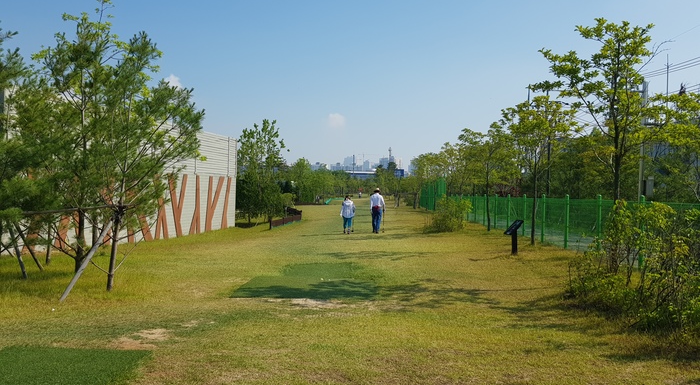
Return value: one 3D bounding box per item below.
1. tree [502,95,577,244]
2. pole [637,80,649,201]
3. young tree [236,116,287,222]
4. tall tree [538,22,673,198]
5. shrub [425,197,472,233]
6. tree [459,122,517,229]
[{"bbox_3d":[5.622,-0.668,15.600,2.200,4.480,2.200,1,0,0],"label":"tree"},{"bbox_3d":[19.975,-2.978,36.000,0.400,9.380,0.400,1,0,0],"label":"pole"},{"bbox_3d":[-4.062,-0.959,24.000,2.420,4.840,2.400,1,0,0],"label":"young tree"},{"bbox_3d":[4.918,-0.921,10.200,2.600,4.910,2.600,1,0,0],"label":"tall tree"},{"bbox_3d":[3.953,0.883,21.100,1.930,1.440,1.800,1,0,0],"label":"shrub"},{"bbox_3d":[5.596,-0.631,21.400,2.360,4.440,2.300,1,0,0],"label":"tree"}]

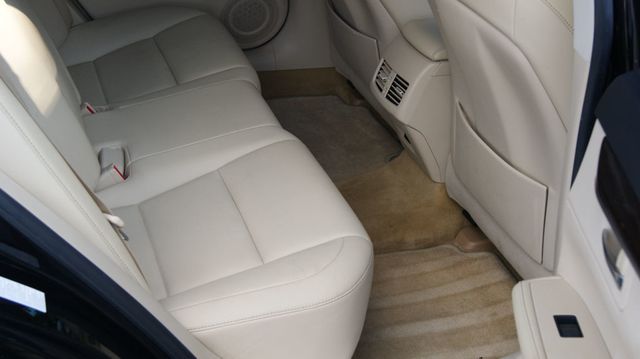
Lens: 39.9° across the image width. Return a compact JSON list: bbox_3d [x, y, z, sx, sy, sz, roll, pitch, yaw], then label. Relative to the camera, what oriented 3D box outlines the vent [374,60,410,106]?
[{"bbox_3d":[0.169,-0.221,2.031,0.030,0.061,0.147,13,23,-27],"label":"vent"}]

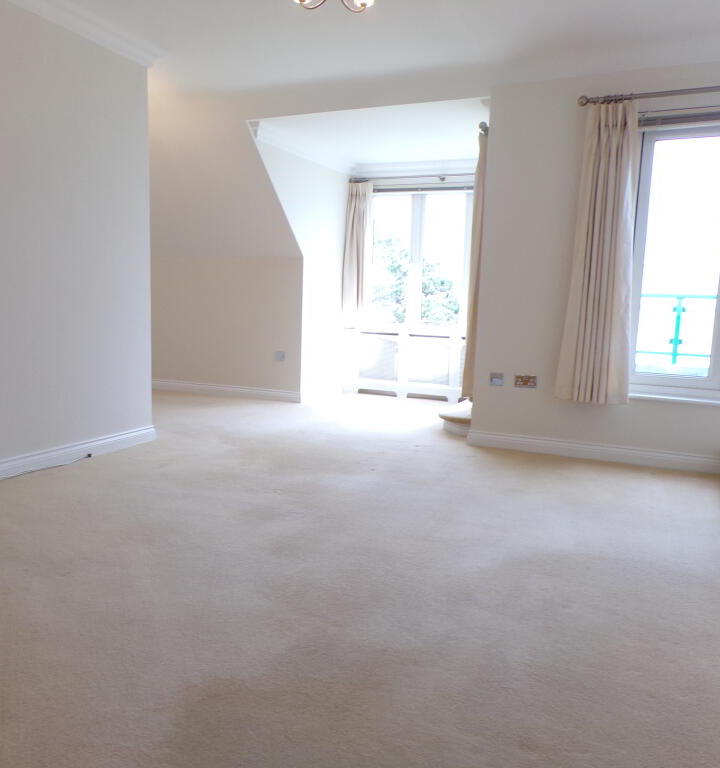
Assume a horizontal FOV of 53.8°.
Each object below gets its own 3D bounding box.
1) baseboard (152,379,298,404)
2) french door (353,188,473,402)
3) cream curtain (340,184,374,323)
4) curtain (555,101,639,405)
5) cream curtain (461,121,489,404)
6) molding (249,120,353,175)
[{"bbox_3d":[-1.313,0.065,6.766,1.705,0.098,0.021,5,8,24],"label":"baseboard"},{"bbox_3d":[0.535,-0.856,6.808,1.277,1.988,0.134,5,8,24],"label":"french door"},{"bbox_3d":[-0.049,-1.245,6.881,0.268,1.391,0.144,5,8,24],"label":"cream curtain"},{"bbox_3d":[1.456,-0.768,4.292,0.417,1.766,0.154,5,8,24],"label":"curtain"},{"bbox_3d":[0.880,-0.810,5.130,0.160,1.849,0.371,5,8,24],"label":"cream curtain"},{"bbox_3d":[-0.433,-2.011,6.116,0.103,0.113,1.761,5,8,24],"label":"molding"}]

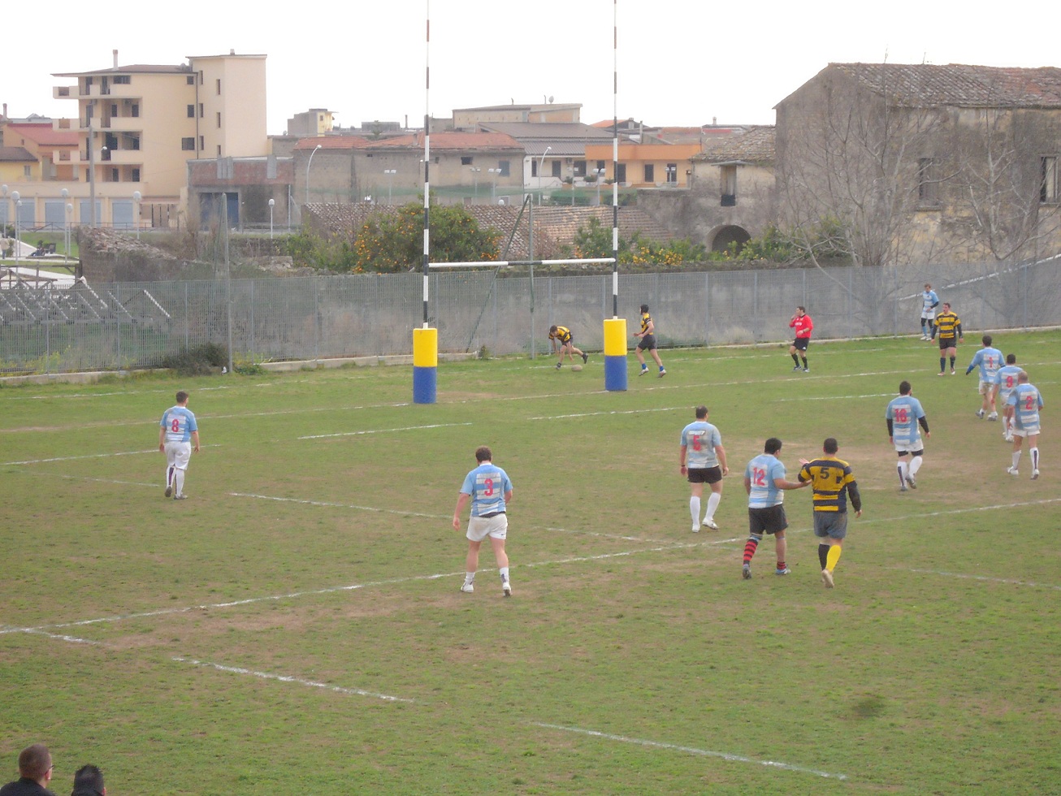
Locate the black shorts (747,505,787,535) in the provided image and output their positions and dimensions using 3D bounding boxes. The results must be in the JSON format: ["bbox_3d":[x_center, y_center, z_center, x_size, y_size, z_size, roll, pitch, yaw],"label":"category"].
[{"bbox_3d":[3.108,1.598,44.850,0.500,0.400,0.370,3,5,32],"label":"black shorts"}]

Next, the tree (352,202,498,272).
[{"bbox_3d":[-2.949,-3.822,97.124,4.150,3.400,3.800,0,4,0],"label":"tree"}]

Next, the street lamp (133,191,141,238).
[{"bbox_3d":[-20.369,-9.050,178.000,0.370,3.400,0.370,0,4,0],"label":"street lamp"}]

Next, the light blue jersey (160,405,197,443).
[{"bbox_3d":[-5.558,0.413,54.300,0.540,0.600,0.320,1,4,12],"label":"light blue jersey"}]

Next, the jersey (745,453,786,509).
[{"bbox_3d":[3.033,1.061,44.160,0.470,0.690,0.320,3,5,32],"label":"jersey"}]

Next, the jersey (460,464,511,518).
[{"bbox_3d":[-0.554,1.150,42.900,0.650,0.650,0.370,0,4,-6],"label":"jersey"}]

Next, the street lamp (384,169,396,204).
[{"bbox_3d":[-11.621,-15.921,285.225,0.970,6.200,0.400,1,4,18],"label":"street lamp"}]

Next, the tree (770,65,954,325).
[{"bbox_3d":[9.790,-5.862,100.500,5.200,7.900,5.000,0,4,0],"label":"tree"}]

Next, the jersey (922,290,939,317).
[{"bbox_3d":[11.753,-2.805,101.000,0.480,0.700,0.320,3,5,35],"label":"jersey"}]

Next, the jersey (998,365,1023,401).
[{"bbox_3d":[9.261,-0.304,66.200,0.600,0.700,0.370,0,4,4],"label":"jersey"}]

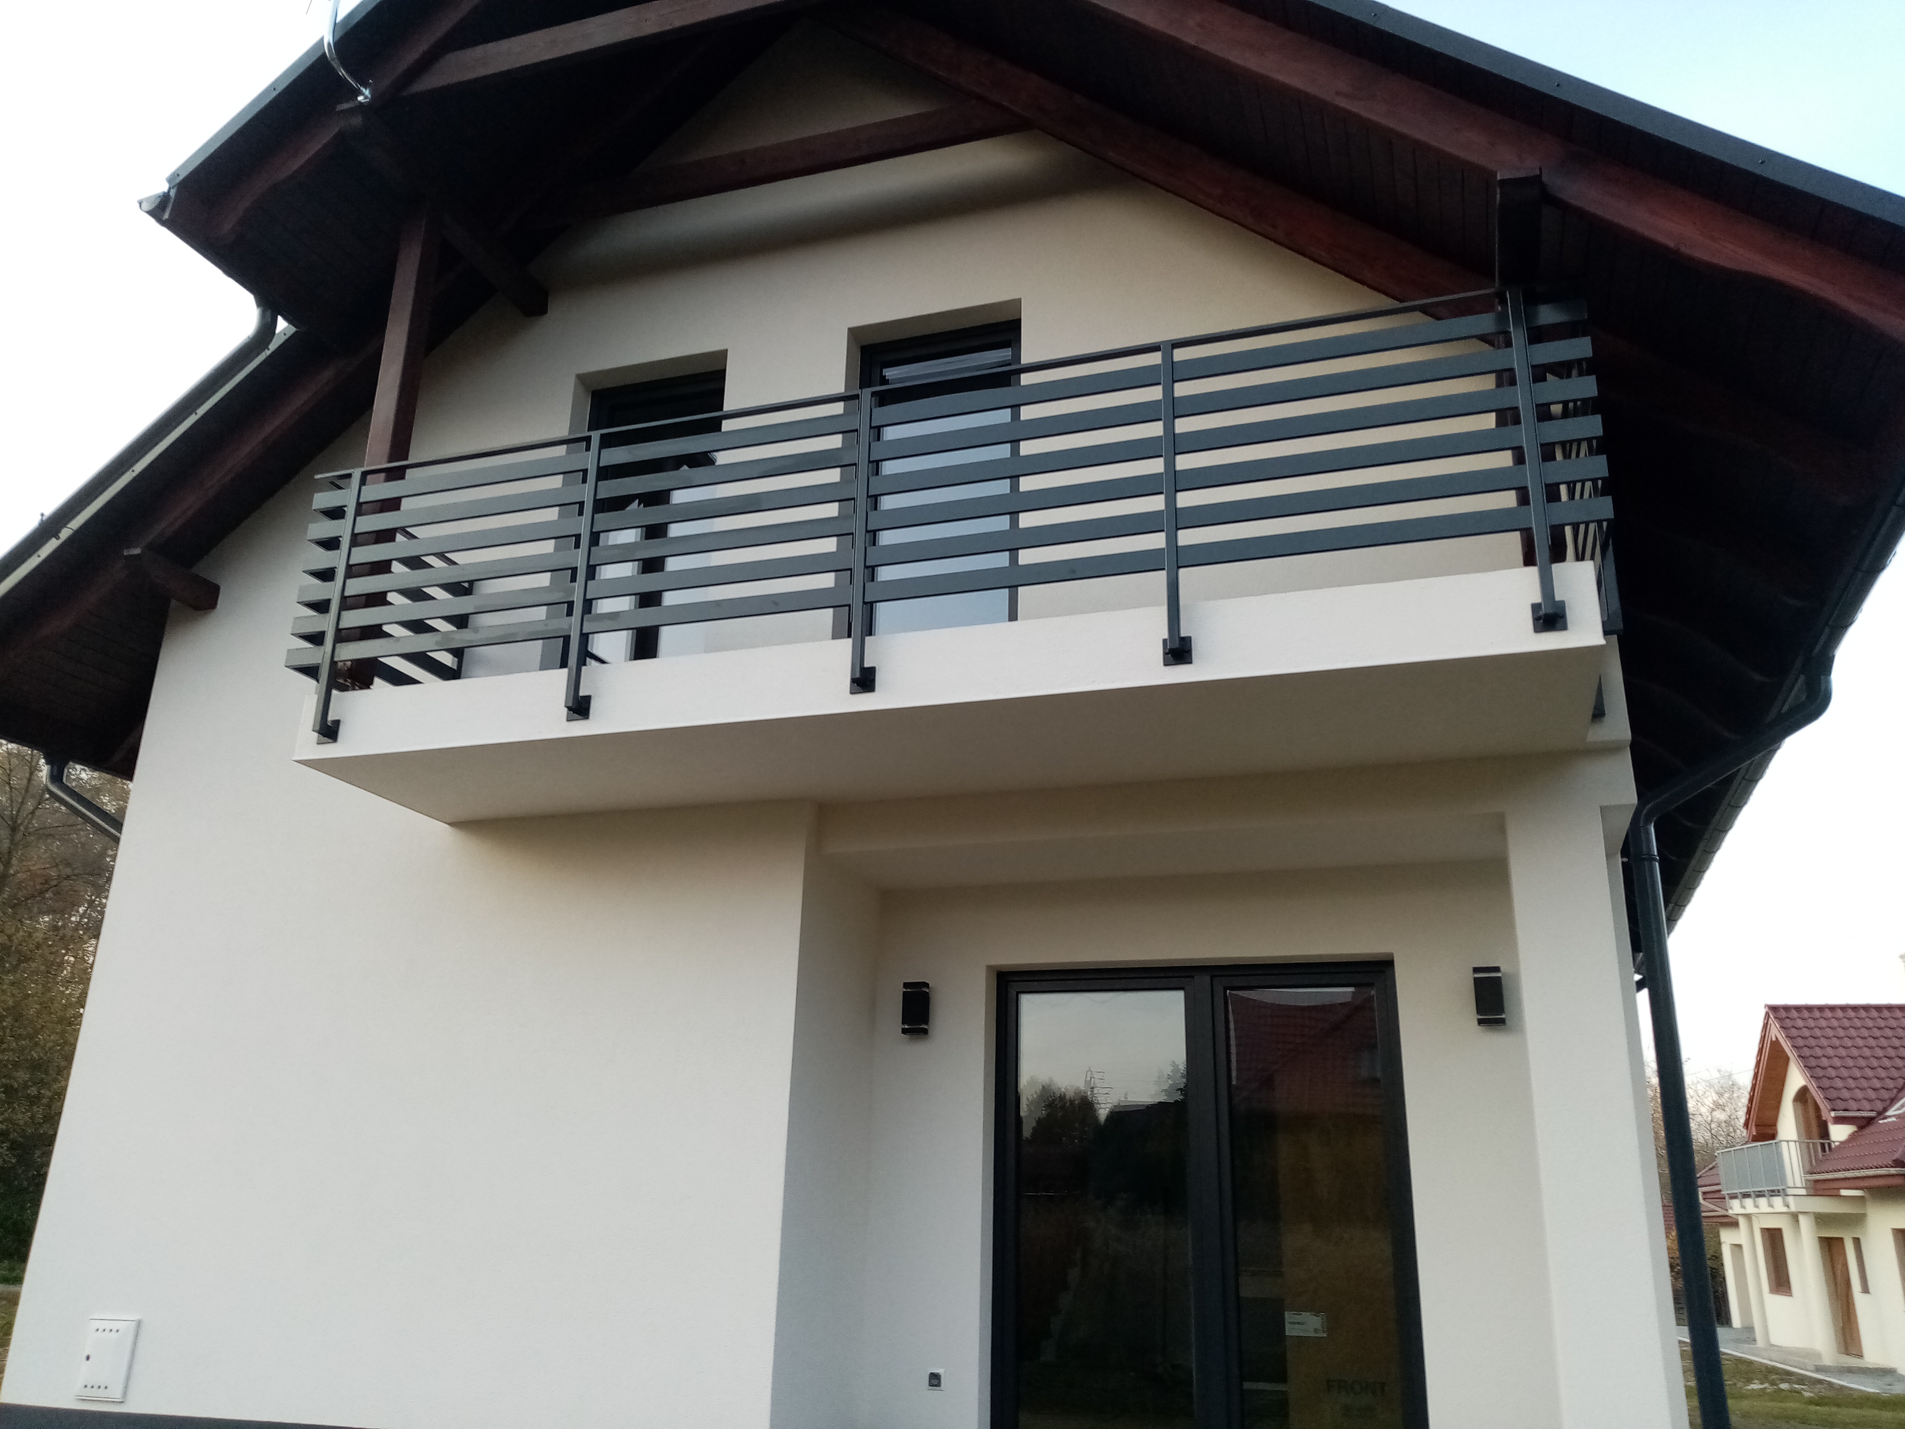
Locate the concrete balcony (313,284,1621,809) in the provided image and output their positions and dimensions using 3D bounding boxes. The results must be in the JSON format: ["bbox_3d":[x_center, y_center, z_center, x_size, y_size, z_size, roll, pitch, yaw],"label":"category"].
[{"bbox_3d":[-0.207,-0.489,6.168,5.456,1.358,1.255,-5,-19,18],"label":"concrete balcony"}]

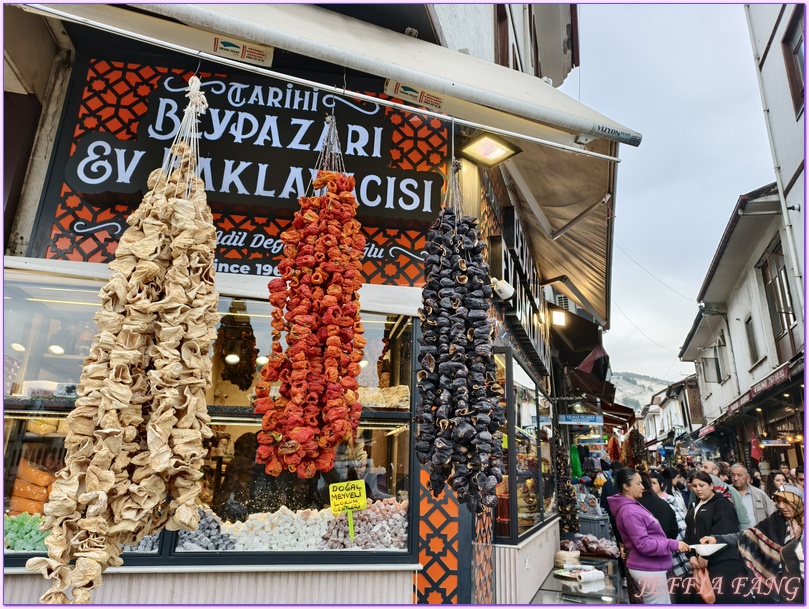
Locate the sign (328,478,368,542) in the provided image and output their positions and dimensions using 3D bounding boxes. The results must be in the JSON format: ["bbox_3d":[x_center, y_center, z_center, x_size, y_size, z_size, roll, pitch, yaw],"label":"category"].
[{"bbox_3d":[-0.235,0.902,2.336,0.153,0.247,0.008,-5,-15,-11],"label":"sign"}]

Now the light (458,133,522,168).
[{"bbox_3d":[0.453,-0.844,2.882,0.275,0.055,0.227,13,-20,-36],"label":"light"}]

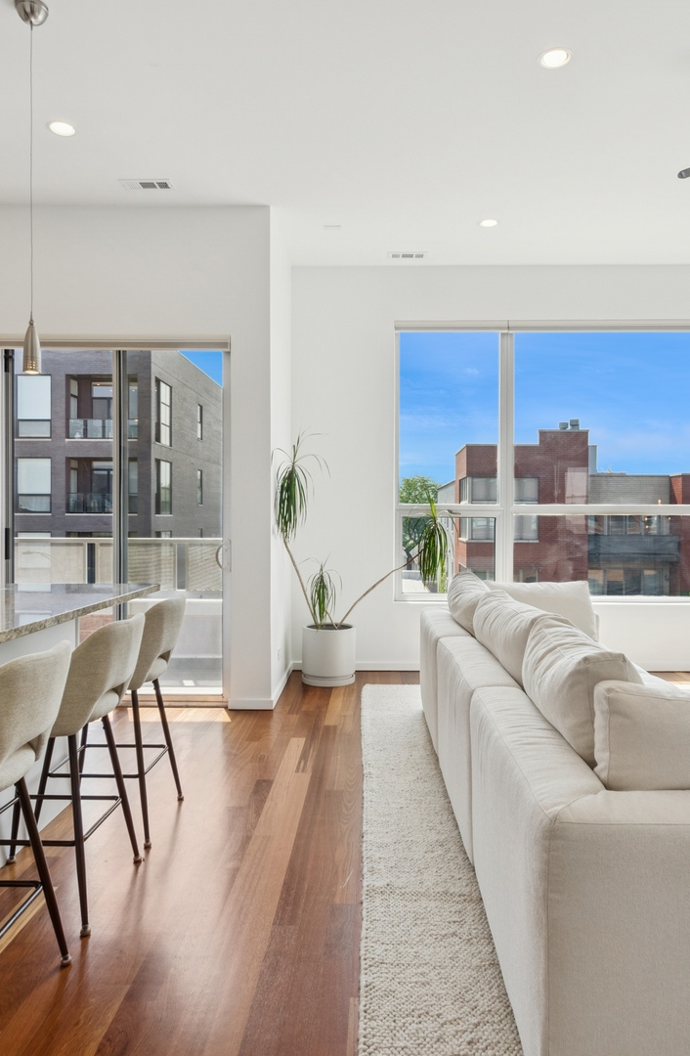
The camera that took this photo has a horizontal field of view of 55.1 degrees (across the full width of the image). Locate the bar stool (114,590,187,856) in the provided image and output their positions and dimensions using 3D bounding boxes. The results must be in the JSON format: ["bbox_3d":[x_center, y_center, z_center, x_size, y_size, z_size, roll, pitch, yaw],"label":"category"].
[{"bbox_3d":[-0.954,0.740,2.709,0.570,0.925,0.480,0,1,2],"label":"bar stool"}]

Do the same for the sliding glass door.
[{"bbox_3d":[-1.530,-0.041,4.391,1.540,2.395,0.120,0,1,2],"label":"sliding glass door"}]

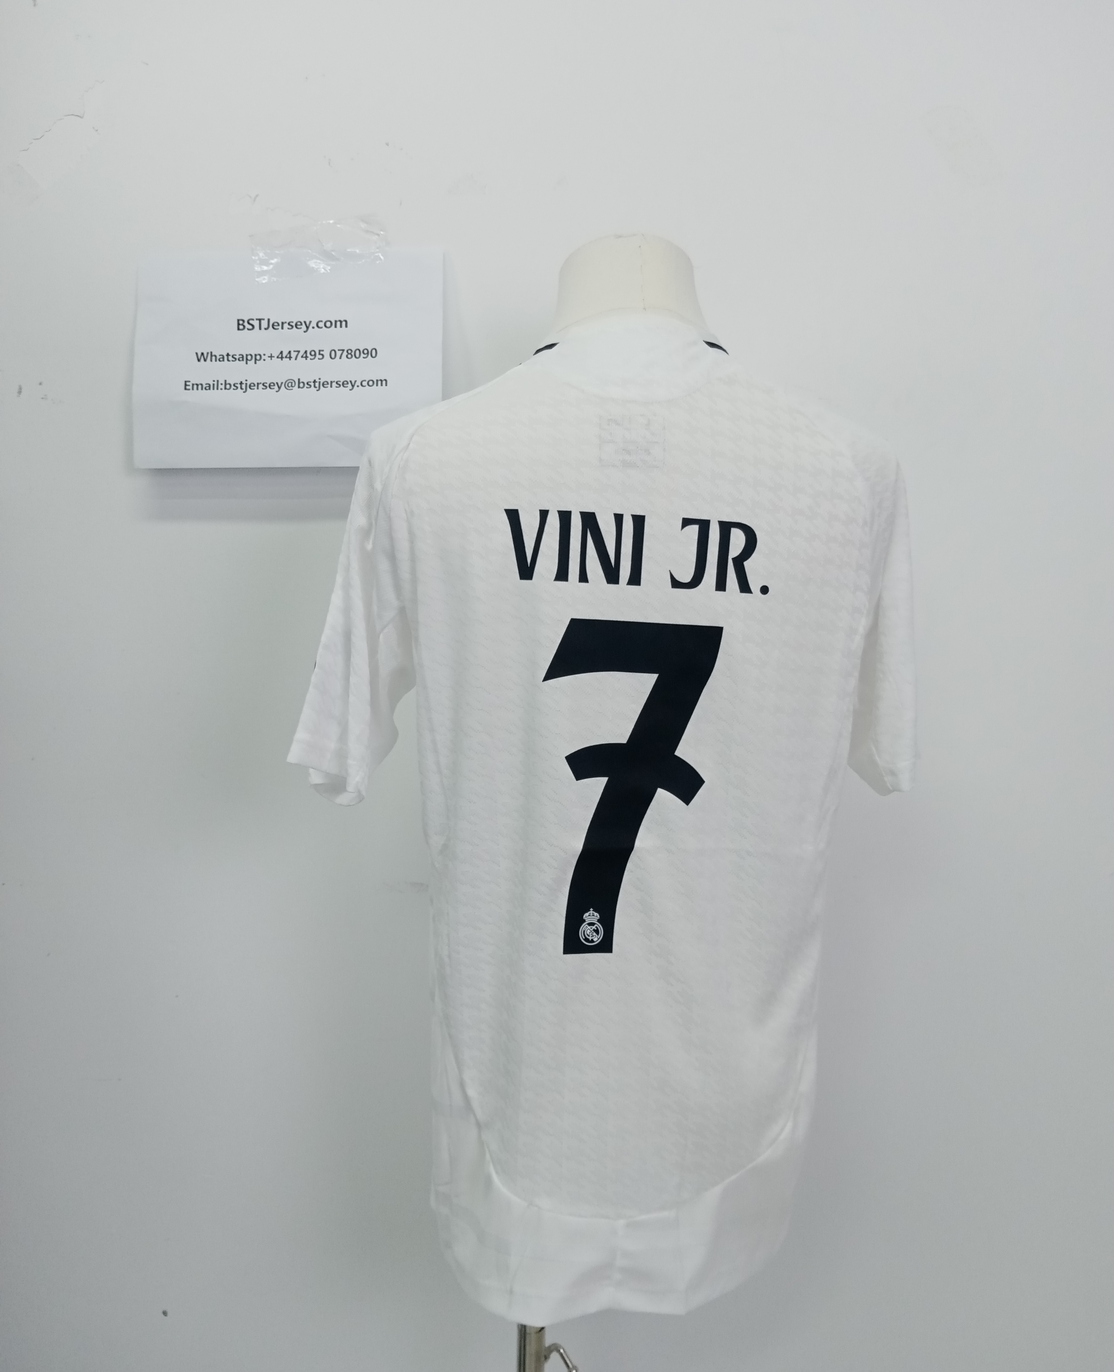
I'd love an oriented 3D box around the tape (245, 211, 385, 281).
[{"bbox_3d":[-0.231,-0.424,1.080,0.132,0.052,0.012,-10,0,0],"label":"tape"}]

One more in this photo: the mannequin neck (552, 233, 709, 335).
[{"bbox_3d":[0.060,-0.322,0.930,0.130,0.088,0.125,2,0,-10],"label":"mannequin neck"}]

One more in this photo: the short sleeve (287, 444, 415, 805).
[{"bbox_3d":[-0.170,-0.053,0.918,0.112,0.292,0.145,1,0,-9],"label":"short sleeve"}]

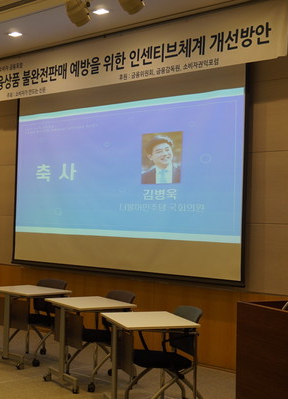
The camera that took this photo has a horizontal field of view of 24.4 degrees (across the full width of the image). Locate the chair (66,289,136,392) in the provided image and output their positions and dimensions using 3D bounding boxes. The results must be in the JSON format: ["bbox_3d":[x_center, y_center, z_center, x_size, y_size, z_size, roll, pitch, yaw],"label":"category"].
[{"bbox_3d":[-0.370,1.249,5.995,0.540,0.815,0.560,2,-2,-32],"label":"chair"}]

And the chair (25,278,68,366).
[{"bbox_3d":[-1.085,1.256,6.933,0.560,0.815,0.540,0,-2,43],"label":"chair"}]

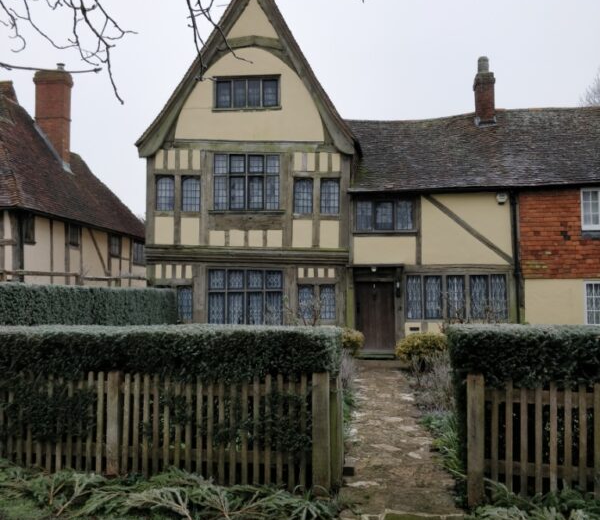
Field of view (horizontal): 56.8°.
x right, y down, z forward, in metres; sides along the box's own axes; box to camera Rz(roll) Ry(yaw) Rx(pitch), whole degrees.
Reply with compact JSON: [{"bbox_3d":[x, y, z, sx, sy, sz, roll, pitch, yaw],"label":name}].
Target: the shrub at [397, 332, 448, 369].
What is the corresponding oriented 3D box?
[{"bbox_3d":[2.701,2.029,12.300,1.100,0.830,1.000,0,-4,5],"label":"shrub"}]

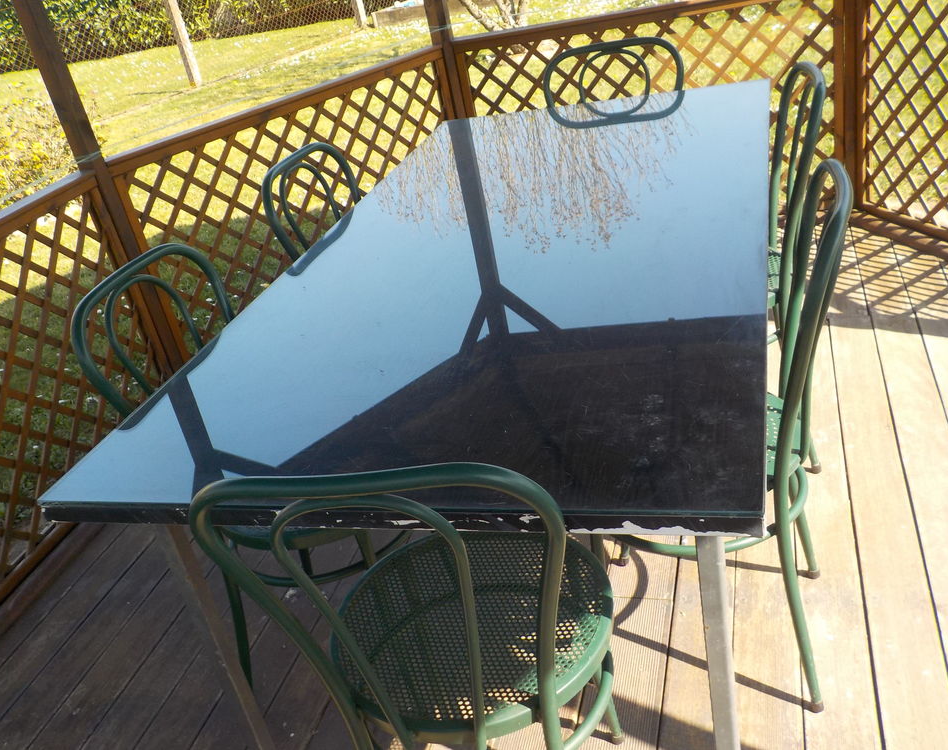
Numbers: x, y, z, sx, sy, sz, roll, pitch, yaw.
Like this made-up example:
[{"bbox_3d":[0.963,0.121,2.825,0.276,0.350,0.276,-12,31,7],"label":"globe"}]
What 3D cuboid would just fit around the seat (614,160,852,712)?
[{"bbox_3d":[0.393,0.113,1.480,0.464,0.888,0.412,-1,31,21],"label":"seat"}]

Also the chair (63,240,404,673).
[{"bbox_3d":[-0.335,0.184,1.664,0.464,0.888,0.412,-3,30,19],"label":"chair"}]

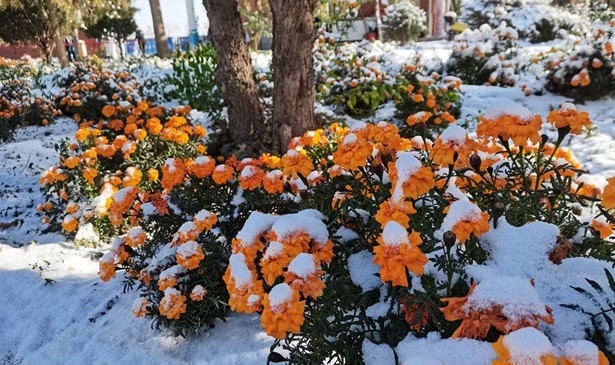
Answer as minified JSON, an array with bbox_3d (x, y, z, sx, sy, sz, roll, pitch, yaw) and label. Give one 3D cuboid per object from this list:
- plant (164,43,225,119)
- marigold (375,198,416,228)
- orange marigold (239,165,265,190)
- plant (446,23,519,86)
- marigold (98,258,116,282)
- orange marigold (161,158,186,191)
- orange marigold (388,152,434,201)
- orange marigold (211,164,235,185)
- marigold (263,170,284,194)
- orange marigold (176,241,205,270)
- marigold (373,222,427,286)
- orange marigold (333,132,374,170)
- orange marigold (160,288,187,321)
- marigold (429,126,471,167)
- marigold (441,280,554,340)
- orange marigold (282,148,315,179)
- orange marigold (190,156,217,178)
[{"bbox_3d":[-0.832,-0.751,3.400,0.480,0.530,0.450,-6,18,-12],"label":"plant"},{"bbox_3d":[0.120,0.045,0.630,0.056,0.041,0.051,2,17,11],"label":"marigold"},{"bbox_3d":[-0.145,-0.013,1.200,0.064,0.058,0.064,-1,17,0],"label":"orange marigold"},{"bbox_3d":[1.705,-1.247,4.500,0.680,0.550,0.600,5,18,20],"label":"plant"},{"bbox_3d":[-0.520,0.229,1.200,0.050,0.055,0.055,-1,17,0],"label":"marigold"},{"bbox_3d":[-0.299,-0.018,1.030,0.056,0.063,0.052,-7,18,-16],"label":"orange marigold"},{"bbox_3d":[0.144,-0.008,0.640,0.062,0.059,0.057,2,18,13],"label":"orange marigold"},{"bbox_3d":[-0.226,-0.021,1.240,0.058,0.050,0.058,-1,17,0],"label":"orange marigold"},{"bbox_3d":[-0.090,0.000,1.220,0.056,0.055,0.056,-1,17,0],"label":"marigold"},{"bbox_3d":[-0.271,0.169,1.070,0.063,0.058,0.063,-1,17,0],"label":"orange marigold"},{"bbox_3d":[0.116,0.090,0.580,0.066,0.071,0.060,2,18,12],"label":"marigold"},{"bbox_3d":[0.075,-0.052,0.770,0.065,0.056,0.059,0,17,6],"label":"orange marigold"},{"bbox_3d":[-0.281,0.254,0.960,0.057,0.059,0.052,-8,18,-18],"label":"orange marigold"},{"bbox_3d":[0.241,-0.062,0.780,0.066,0.062,0.066,-1,17,0],"label":"marigold"},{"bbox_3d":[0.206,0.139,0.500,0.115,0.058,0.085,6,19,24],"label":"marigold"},{"bbox_3d":[-0.019,-0.035,0.860,0.061,0.049,0.057,-2,17,-1],"label":"orange marigold"},{"bbox_3d":[-0.273,-0.039,1.200,0.067,0.054,0.067,-1,17,0],"label":"orange marigold"}]

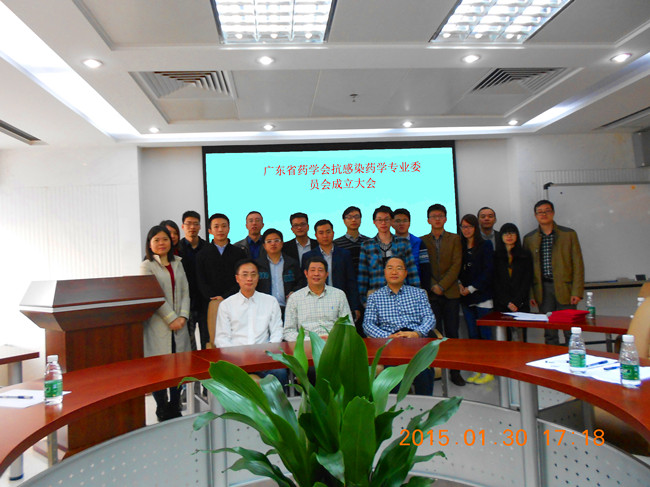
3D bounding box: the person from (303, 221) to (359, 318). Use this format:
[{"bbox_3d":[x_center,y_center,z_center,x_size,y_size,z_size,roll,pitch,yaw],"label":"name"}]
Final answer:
[{"bbox_3d":[0.061,0.585,4.300,0.520,1.610,0.310,-3,-2,3],"label":"person"}]

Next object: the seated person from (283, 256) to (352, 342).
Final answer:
[{"bbox_3d":[-0.026,0.726,3.400,0.530,1.270,0.750,-3,-2,-2],"label":"seated person"}]

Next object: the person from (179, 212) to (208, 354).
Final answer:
[{"bbox_3d":[-1.193,0.583,4.500,0.480,1.755,0.290,-2,-2,-14],"label":"person"}]

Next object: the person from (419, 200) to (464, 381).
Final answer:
[{"bbox_3d":[1.157,0.483,4.720,0.460,1.735,0.300,-4,-2,18],"label":"person"}]

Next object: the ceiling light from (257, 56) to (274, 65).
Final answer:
[{"bbox_3d":[-0.368,-1.136,3.016,0.115,0.035,0.115,-3,-2,-6],"label":"ceiling light"}]

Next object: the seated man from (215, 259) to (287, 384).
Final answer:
[{"bbox_3d":[-0.489,0.745,3.250,0.510,1.270,0.750,-3,-2,-7],"label":"seated man"}]

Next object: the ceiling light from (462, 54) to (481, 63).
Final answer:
[{"bbox_3d":[0.946,-1.200,3.151,0.115,0.035,0.115,-3,-2,-6],"label":"ceiling light"}]

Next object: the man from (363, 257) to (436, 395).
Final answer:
[{"bbox_3d":[0.511,0.710,3.300,0.550,1.250,0.750,-3,-2,5],"label":"man"}]

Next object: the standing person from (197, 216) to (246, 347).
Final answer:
[{"bbox_3d":[-0.908,0.584,4.320,0.480,1.710,0.300,-2,-2,-12],"label":"standing person"}]

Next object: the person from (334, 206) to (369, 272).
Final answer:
[{"bbox_3d":[0.313,0.515,4.850,0.480,1.740,0.290,-3,-2,3],"label":"person"}]

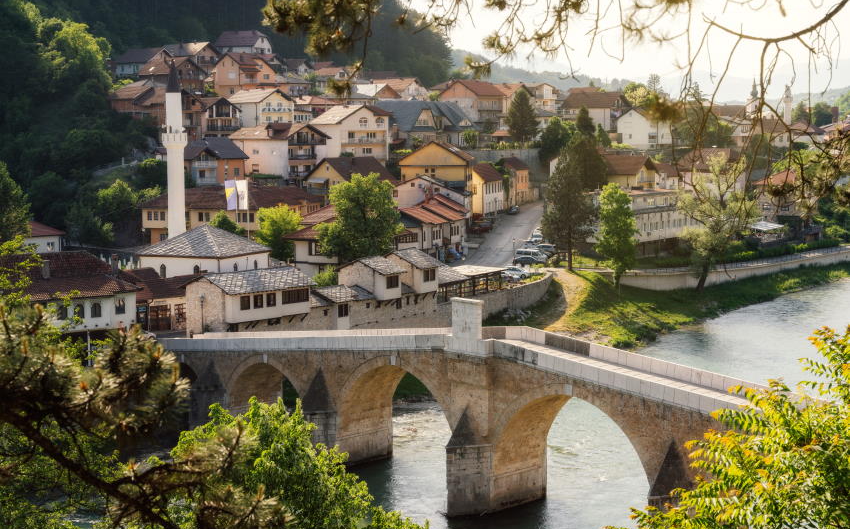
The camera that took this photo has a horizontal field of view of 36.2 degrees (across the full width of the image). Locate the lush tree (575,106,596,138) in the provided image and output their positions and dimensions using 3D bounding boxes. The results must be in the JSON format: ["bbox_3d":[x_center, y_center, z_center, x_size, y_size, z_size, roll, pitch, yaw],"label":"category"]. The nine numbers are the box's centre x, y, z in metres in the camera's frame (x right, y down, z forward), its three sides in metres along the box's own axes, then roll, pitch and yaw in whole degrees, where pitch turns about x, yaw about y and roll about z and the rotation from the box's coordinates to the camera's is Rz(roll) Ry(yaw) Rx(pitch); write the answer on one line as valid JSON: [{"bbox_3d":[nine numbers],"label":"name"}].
[{"bbox_3d":[31.612,-27.489,255.000,4.300,7.800,4.300,0,5,0],"label":"lush tree"}]

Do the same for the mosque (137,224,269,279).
[{"bbox_3d":[-25.690,-0.760,152.000,10.700,8.200,10.700,5,8,36],"label":"mosque"}]

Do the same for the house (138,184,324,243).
[{"bbox_3d":[-27.266,-6.905,183.000,23.500,9.000,12.500,1,5,13],"label":"house"}]

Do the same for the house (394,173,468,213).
[{"bbox_3d":[1.180,-9.940,205.000,11.300,8.000,6.500,2,7,14],"label":"house"}]

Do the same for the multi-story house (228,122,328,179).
[{"bbox_3d":[-27.354,-21.223,245.000,15.000,10.600,11.500,5,8,45],"label":"multi-story house"}]

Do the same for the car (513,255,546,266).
[{"bbox_3d":[14.200,-0.370,176.000,4.500,1.470,1.770,-4,8,-28],"label":"car"}]

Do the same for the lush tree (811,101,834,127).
[{"bbox_3d":[111.717,-41.595,365.000,6.600,8.800,6.600,0,5,0],"label":"lush tree"}]

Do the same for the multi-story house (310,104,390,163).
[{"bbox_3d":[-14.476,-25.117,249.000,11.000,11.000,10.500,-4,7,-38],"label":"multi-story house"}]

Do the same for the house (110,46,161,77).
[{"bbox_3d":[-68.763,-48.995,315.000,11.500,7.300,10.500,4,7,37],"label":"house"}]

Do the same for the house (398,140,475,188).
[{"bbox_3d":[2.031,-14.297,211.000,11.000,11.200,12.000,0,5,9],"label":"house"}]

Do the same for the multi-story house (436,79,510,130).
[{"bbox_3d":[10.130,-34.540,283.000,10.500,11.200,10.500,6,9,40],"label":"multi-story house"}]

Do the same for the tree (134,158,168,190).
[{"bbox_3d":[-45.699,-15.038,217.000,5.700,5.800,5.700,-2,6,-12],"label":"tree"}]

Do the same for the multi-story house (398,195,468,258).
[{"bbox_3d":[1.448,-5.793,198.000,6.000,8.700,18.000,2,6,20],"label":"multi-story house"}]

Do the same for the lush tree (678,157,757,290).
[{"bbox_3d":[44.973,-6.436,199.000,12.200,21.000,12.200,1,6,13],"label":"lush tree"}]

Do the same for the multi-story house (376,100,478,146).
[{"bbox_3d":[0.590,-27.380,254.000,16.500,8.800,12.000,2,7,17],"label":"multi-story house"}]

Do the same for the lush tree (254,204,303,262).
[{"bbox_3d":[-17.372,-3.320,154.000,5.600,7.400,5.600,0,5,0],"label":"lush tree"}]

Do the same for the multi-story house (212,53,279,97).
[{"bbox_3d":[-39.172,-41.257,285.000,11.000,10.300,10.500,-4,7,-38],"label":"multi-story house"}]

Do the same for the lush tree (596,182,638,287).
[{"bbox_3d":[25.300,-3.970,172.000,5.400,14.000,5.200,0,7,0],"label":"lush tree"}]

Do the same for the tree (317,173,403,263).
[{"bbox_3d":[-7.515,-4.819,149.000,9.600,11.000,9.400,0,5,0],"label":"tree"}]

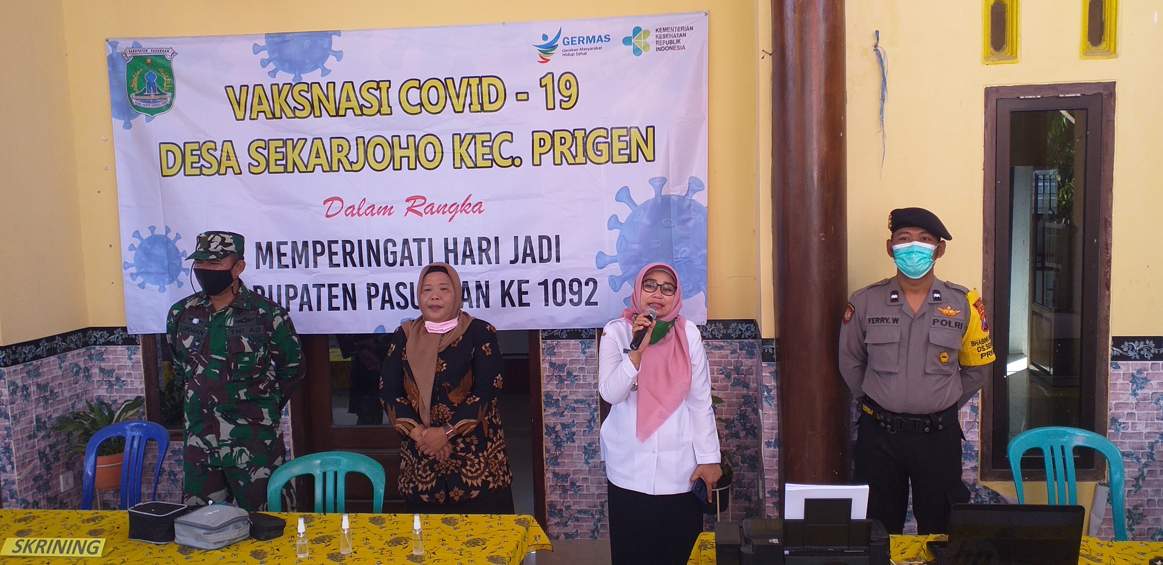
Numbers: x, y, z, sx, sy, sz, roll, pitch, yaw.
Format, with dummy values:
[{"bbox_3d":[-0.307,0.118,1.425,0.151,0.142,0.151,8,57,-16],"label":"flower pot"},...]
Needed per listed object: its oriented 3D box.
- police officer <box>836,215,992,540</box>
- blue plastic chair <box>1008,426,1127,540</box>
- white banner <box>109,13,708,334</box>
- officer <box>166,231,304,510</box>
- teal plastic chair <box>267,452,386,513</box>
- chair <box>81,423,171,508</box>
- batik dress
[{"bbox_3d":[1.175,0.591,2.824,0.530,1.700,0.360,0,4,17],"label":"police officer"},{"bbox_3d":[1.786,0.999,2.777,0.450,0.860,0.500,-1,4,8],"label":"blue plastic chair"},{"bbox_3d":[-0.896,-0.506,3.966,3.000,1.490,0.040,-1,4,7],"label":"white banner"},{"bbox_3d":[-1.353,0.645,3.183,0.530,1.680,0.380,-1,4,10],"label":"officer"},{"bbox_3d":[-0.959,1.073,2.805,0.450,0.860,0.500,-1,4,2],"label":"teal plastic chair"},{"bbox_3d":[-2.083,1.065,3.343,0.450,0.860,0.500,0,4,16],"label":"chair"},{"bbox_3d":[-0.555,0.519,3.296,0.520,0.760,0.300,-1,4,4],"label":"batik dress"}]

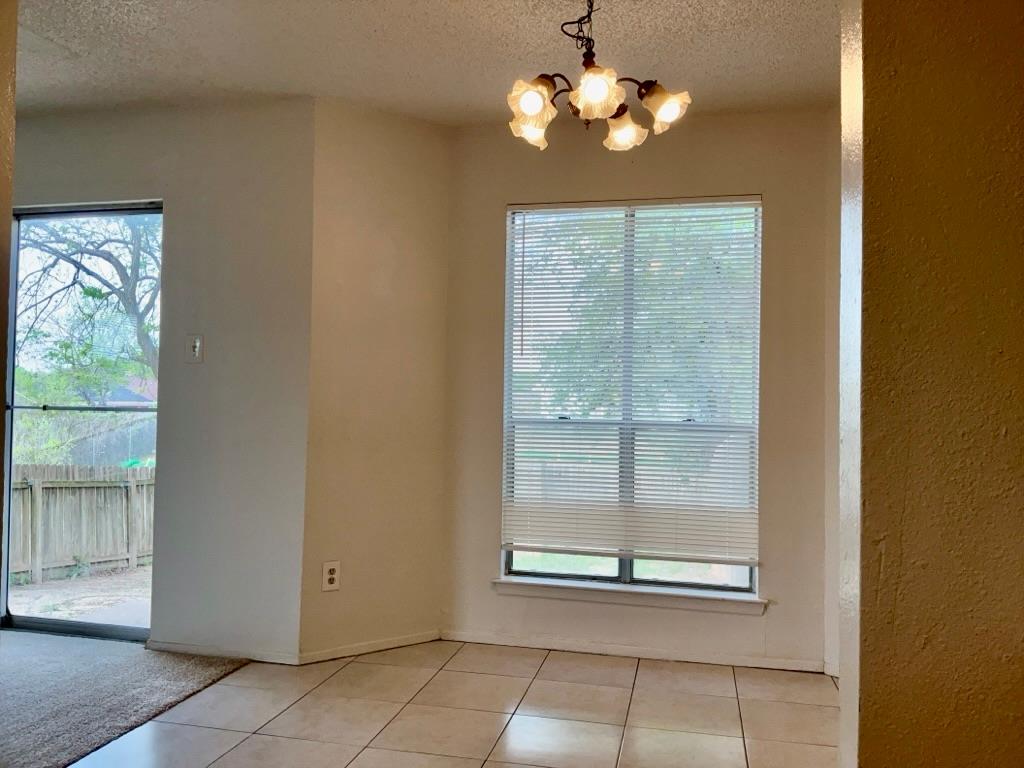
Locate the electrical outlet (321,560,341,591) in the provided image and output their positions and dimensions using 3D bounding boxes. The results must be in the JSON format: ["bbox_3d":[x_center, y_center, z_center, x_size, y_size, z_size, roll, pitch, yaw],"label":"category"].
[{"bbox_3d":[-0.785,0.837,3.476,0.077,0.123,0.010,2,-2,-36],"label":"electrical outlet"}]

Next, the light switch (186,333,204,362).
[{"bbox_3d":[-1.410,-0.156,3.543,0.079,0.122,0.016,1,-2,13],"label":"light switch"}]

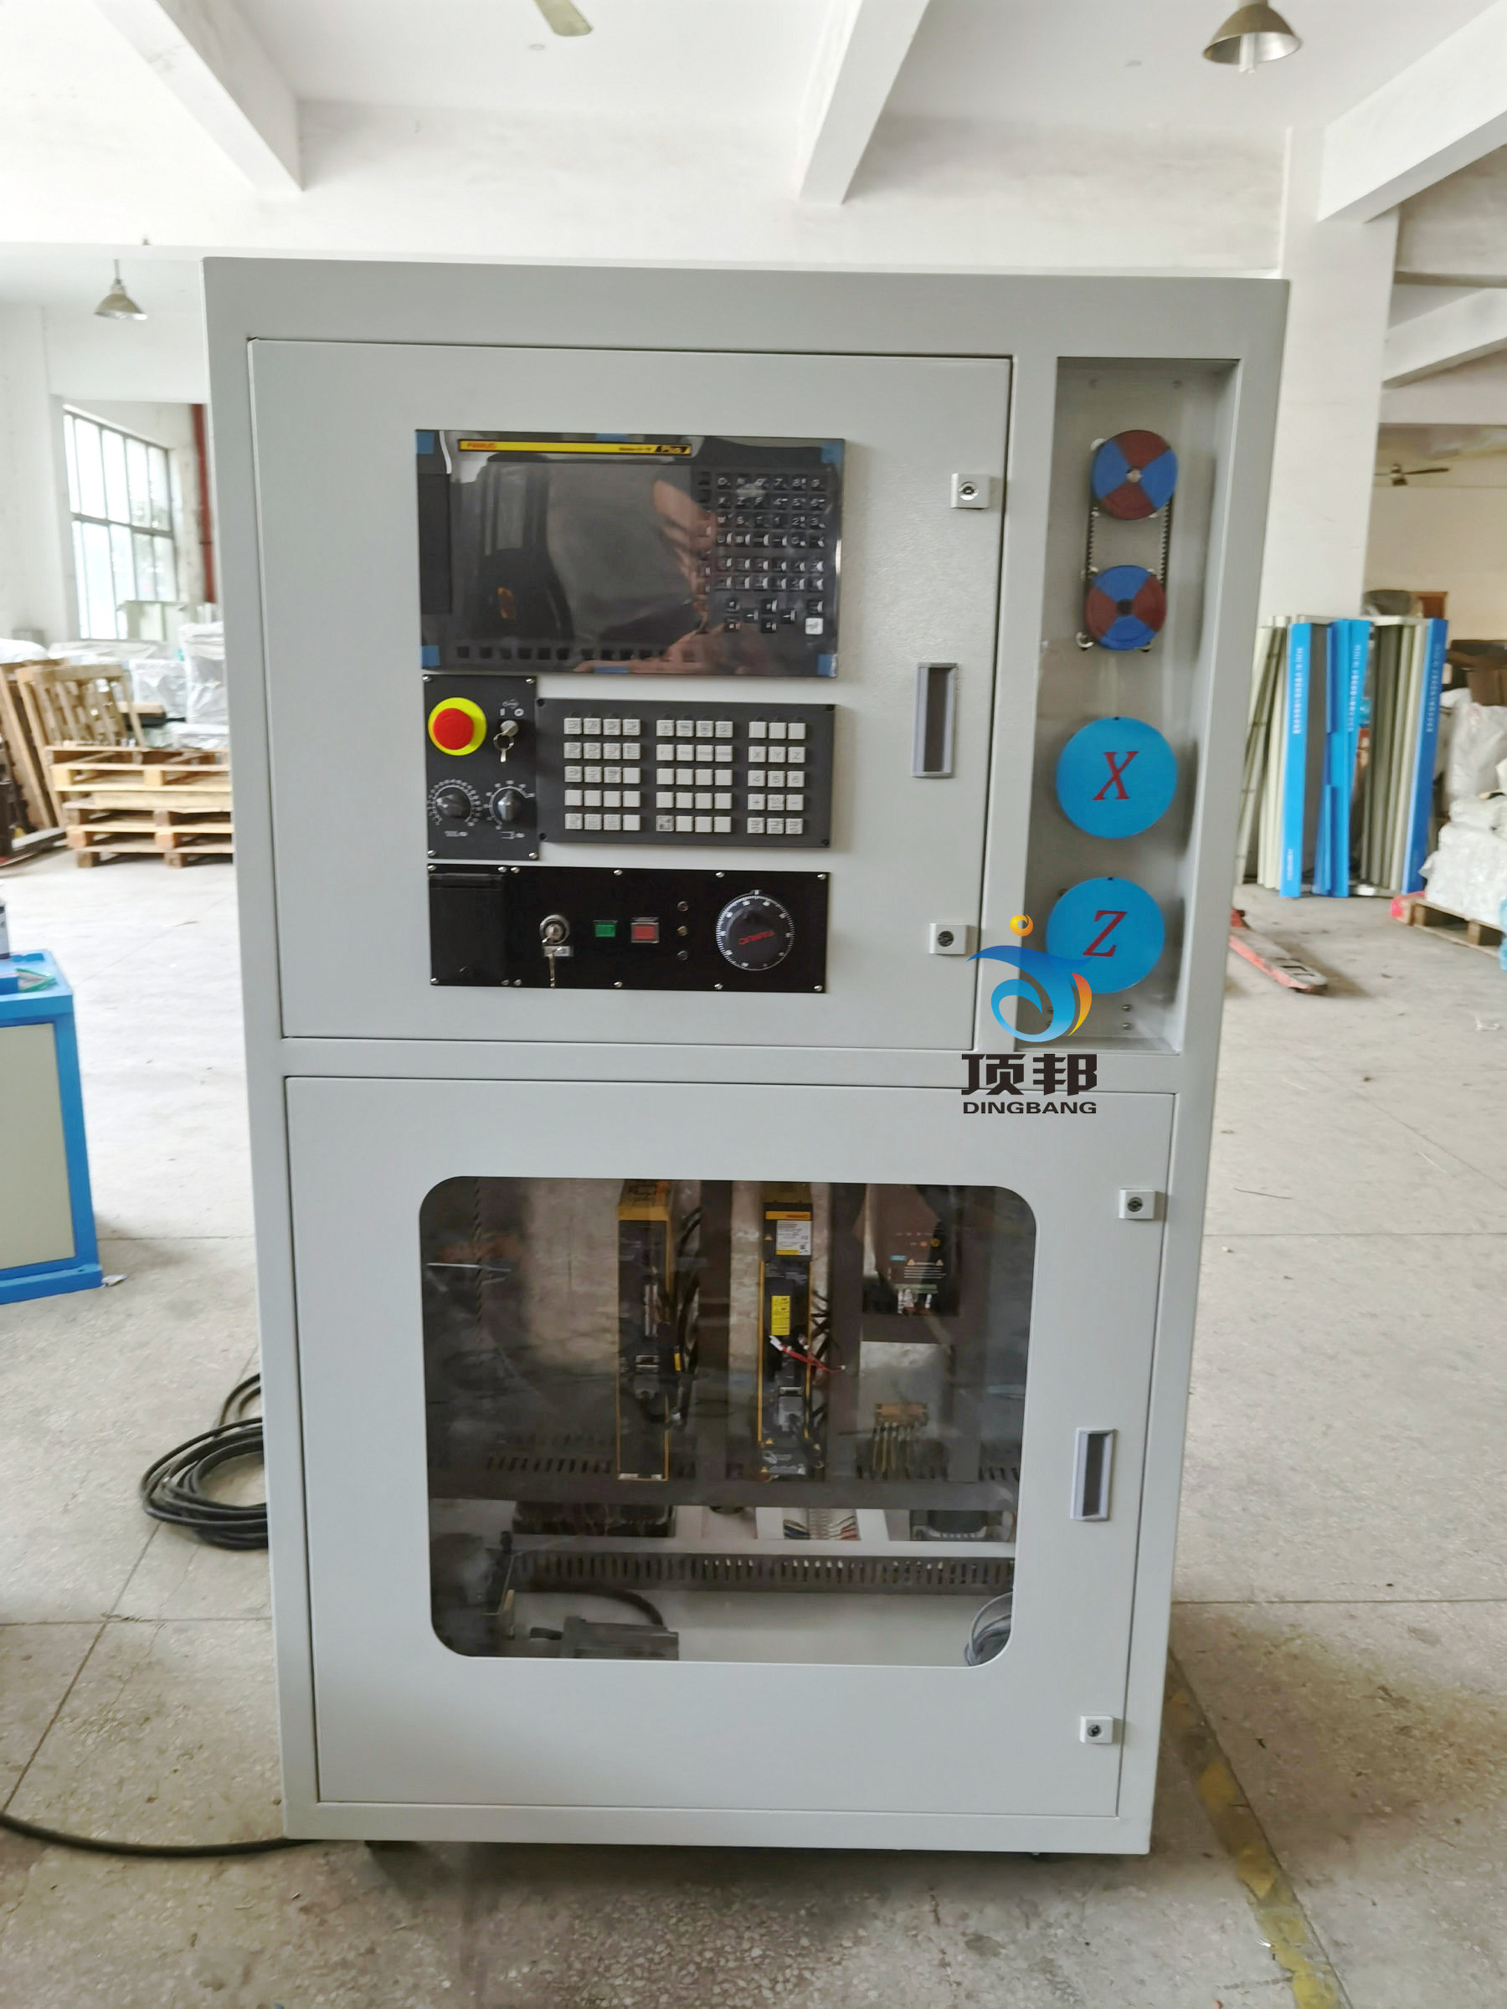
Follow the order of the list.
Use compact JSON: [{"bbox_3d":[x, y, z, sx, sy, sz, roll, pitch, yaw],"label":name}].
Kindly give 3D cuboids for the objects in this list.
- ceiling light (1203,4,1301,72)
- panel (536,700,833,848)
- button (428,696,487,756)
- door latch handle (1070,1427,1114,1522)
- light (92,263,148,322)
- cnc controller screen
[{"bbox_3d":[2.036,-3.987,6.358,0.387,0.380,0.387,1,13,0],"label":"ceiling light"},{"bbox_3d":[-0.067,-0.226,1.533,0.290,0.139,0.020,1,13,0],"label":"panel"},{"bbox_3d":[-0.287,-0.266,1.507,0.057,0.057,0.036,1,13,0],"label":"button"},{"bbox_3d":[0.367,0.510,1.704,0.040,0.107,0.020,1,13,0],"label":"door latch handle"},{"bbox_3d":[-4.980,-5.602,12.313,0.387,0.420,0.387,1,13,0],"label":"light"},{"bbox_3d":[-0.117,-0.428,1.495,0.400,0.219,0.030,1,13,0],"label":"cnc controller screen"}]

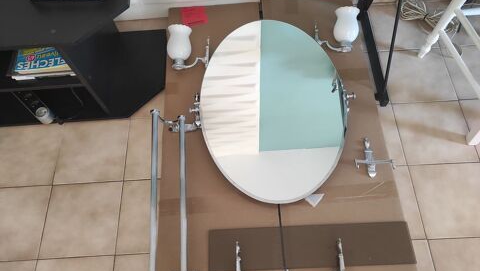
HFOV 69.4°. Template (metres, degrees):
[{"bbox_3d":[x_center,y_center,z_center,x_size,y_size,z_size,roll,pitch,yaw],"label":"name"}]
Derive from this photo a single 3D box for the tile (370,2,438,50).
[{"bbox_3d":[0.883,-0.599,1.905,0.323,0.010,0.323,-3,65,1],"label":"tile"}]

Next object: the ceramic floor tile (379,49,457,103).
[{"bbox_3d":[0.897,-0.307,1.768,0.323,0.010,0.323,-3,65,1],"label":"ceramic floor tile"}]

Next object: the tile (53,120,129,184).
[{"bbox_3d":[-0.701,0.075,1.657,0.323,0.010,0.323,-3,65,1],"label":"tile"}]

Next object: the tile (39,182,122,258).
[{"bbox_3d":[-0.687,0.367,1.519,0.323,0.010,0.323,-3,65,1],"label":"tile"}]

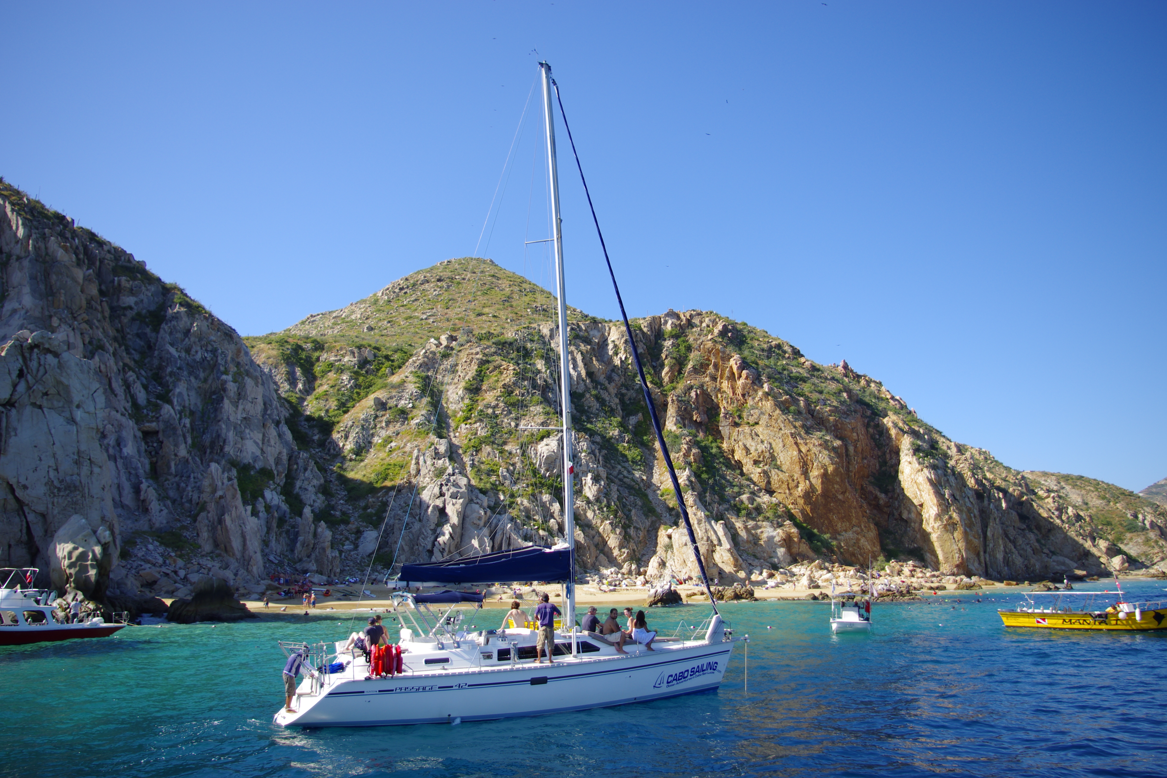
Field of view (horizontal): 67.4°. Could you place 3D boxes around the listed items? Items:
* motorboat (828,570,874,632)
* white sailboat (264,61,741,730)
[{"bbox_3d":[15.901,12.745,52.637,2.400,3.600,6.600,-4,-13,16],"label":"motorboat"},{"bbox_3d":[-1.397,-0.806,24.675,13.150,18.773,4.270,5,-14,-26],"label":"white sailboat"}]

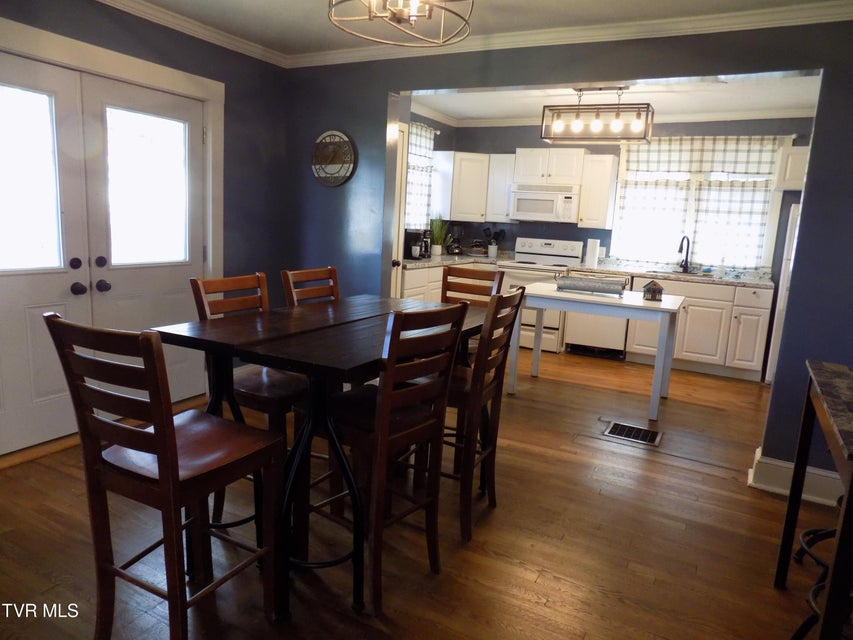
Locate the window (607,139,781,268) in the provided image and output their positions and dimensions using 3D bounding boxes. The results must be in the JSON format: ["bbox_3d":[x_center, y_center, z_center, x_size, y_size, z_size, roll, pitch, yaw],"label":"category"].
[{"bbox_3d":[2.719,-1.194,5.782,1.537,1.218,0.120,8,12,27],"label":"window"}]

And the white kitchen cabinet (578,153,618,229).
[{"bbox_3d":[1.861,-1.370,6.122,0.300,0.761,0.322,8,11,28],"label":"white kitchen cabinet"}]

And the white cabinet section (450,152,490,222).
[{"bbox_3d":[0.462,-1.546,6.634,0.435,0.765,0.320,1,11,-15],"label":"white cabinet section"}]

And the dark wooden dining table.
[{"bbox_3d":[-0.290,0.451,2.414,0.834,0.915,1.300,9,12,28],"label":"dark wooden dining table"}]

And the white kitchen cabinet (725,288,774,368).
[{"bbox_3d":[3.110,0.071,5.481,0.295,0.825,0.613,8,11,28],"label":"white kitchen cabinet"}]

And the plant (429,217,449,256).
[{"bbox_3d":[0.147,-0.977,6.681,0.170,0.470,0.170,8,11,28],"label":"plant"}]

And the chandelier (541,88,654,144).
[{"bbox_3d":[1.500,-1.792,4.952,0.877,0.448,0.285,8,11,28],"label":"chandelier"}]

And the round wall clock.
[{"bbox_3d":[-0.651,-1.137,4.017,0.380,0.380,0.050,8,12,27],"label":"round wall clock"}]

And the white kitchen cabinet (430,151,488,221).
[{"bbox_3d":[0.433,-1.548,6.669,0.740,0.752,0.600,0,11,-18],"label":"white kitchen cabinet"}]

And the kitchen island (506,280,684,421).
[{"bbox_3d":[1.315,0.207,4.501,1.221,0.815,0.790,8,11,28],"label":"kitchen island"}]

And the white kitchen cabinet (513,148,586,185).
[{"bbox_3d":[1.407,-1.692,6.319,0.759,0.374,0.330,8,11,28],"label":"white kitchen cabinet"}]

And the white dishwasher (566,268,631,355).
[{"bbox_3d":[1.903,-0.077,6.102,0.600,0.850,0.603,8,11,28],"label":"white dishwasher"}]

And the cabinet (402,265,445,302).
[{"bbox_3d":[-0.282,-0.117,5.697,0.614,0.855,0.860,8,11,28],"label":"cabinet"}]

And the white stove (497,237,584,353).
[{"bbox_3d":[1.253,-0.301,6.380,0.766,1.175,0.661,8,11,28],"label":"white stove"}]

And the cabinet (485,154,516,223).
[{"bbox_3d":[0.909,-1.497,6.530,0.302,0.752,0.325,8,12,27],"label":"cabinet"}]

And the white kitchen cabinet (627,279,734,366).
[{"bbox_3d":[2.607,-0.001,5.706,0.942,0.820,0.600,8,12,27],"label":"white kitchen cabinet"}]

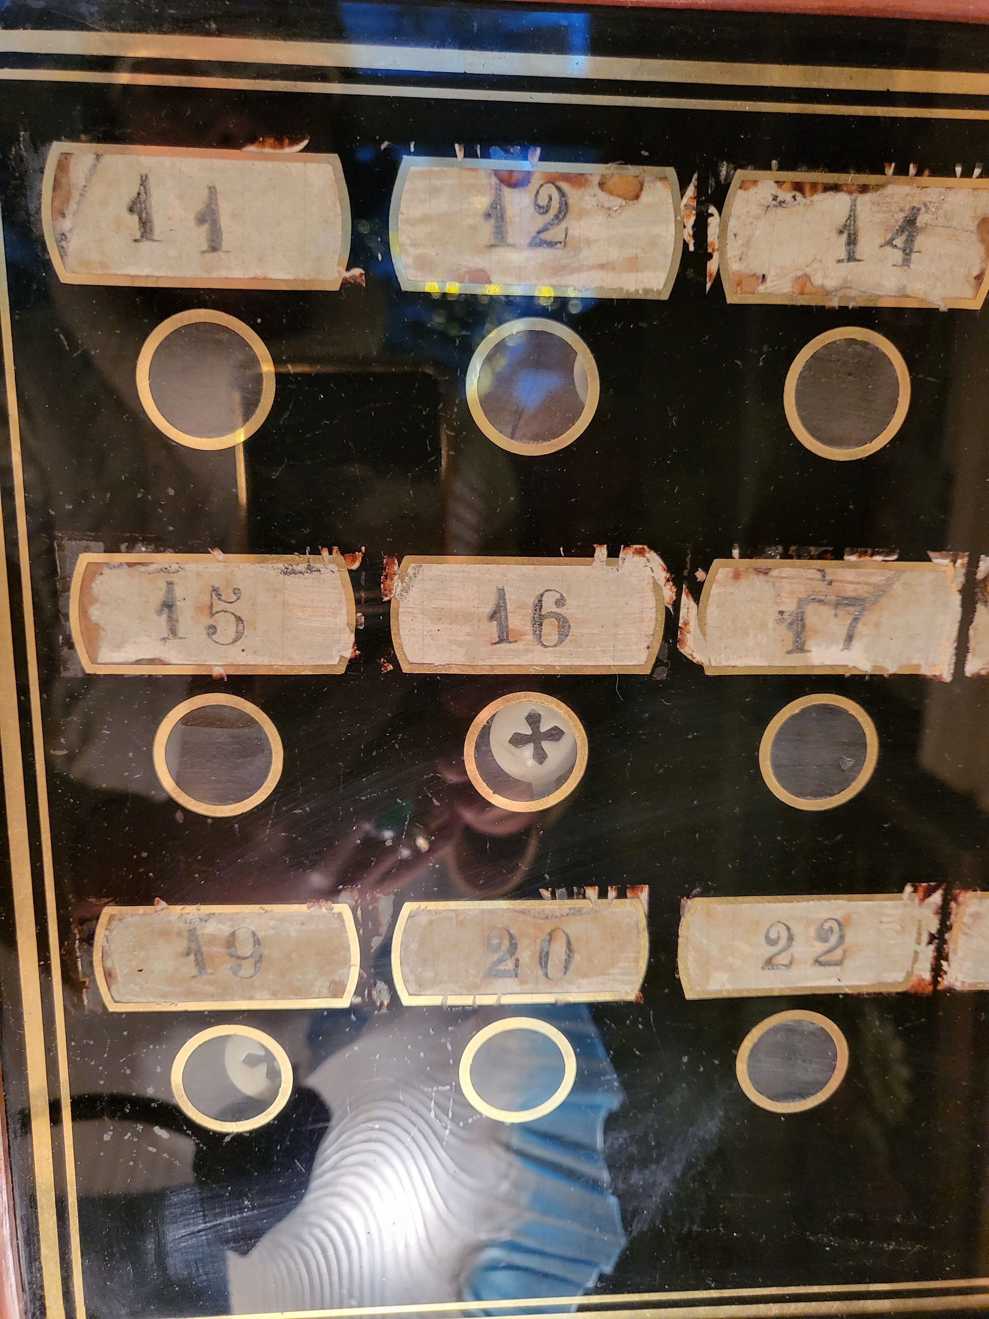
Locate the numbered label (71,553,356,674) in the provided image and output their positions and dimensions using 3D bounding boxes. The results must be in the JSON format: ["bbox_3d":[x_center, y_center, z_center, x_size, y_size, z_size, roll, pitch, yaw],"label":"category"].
[{"bbox_3d":[-0.053,-0.009,0.189,0.053,0.023,0.003,0,11,-4],"label":"numbered label"}]

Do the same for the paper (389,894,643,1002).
[{"bbox_3d":[0.006,0.061,0.207,0.054,0.024,0.003,0,11,-4],"label":"paper"}]

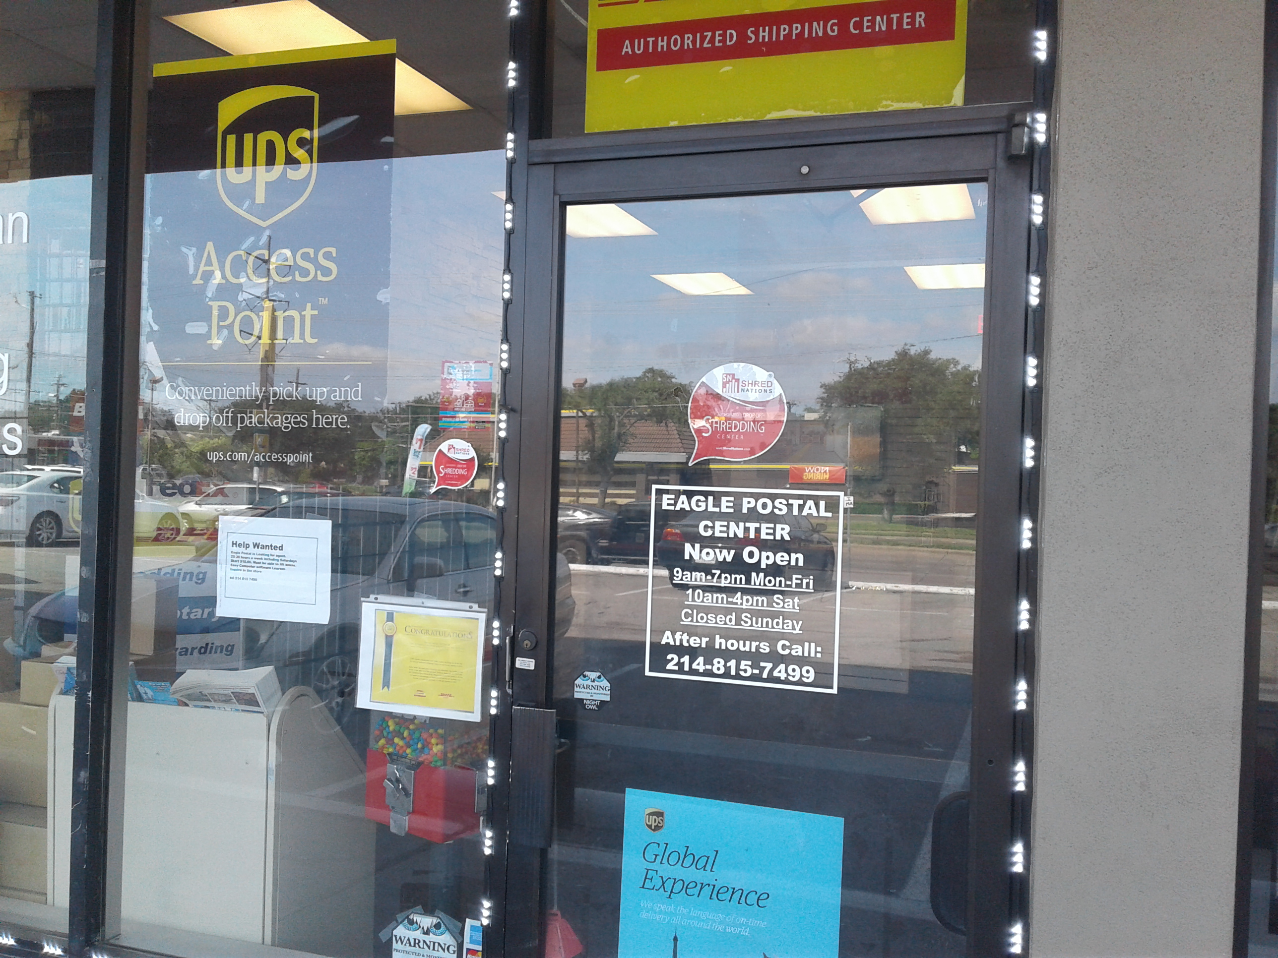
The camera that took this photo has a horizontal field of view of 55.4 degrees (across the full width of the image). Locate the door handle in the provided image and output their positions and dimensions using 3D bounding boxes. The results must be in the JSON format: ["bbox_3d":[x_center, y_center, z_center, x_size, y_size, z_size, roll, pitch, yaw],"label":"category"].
[{"bbox_3d":[-0.191,0.552,2.270,0.088,0.254,0.040,1,-1,20],"label":"door handle"}]

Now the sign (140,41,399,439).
[{"bbox_3d":[-0.793,-0.467,2.559,0.608,0.860,0.010,1,-1,20],"label":"sign"}]

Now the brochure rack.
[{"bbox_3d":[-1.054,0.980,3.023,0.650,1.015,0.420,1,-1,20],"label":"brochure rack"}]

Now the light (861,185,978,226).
[{"bbox_3d":[1.390,-1.466,6.222,0.570,0.050,1.180,1,-1,20],"label":"light"}]

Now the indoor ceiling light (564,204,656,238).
[{"bbox_3d":[-0.314,-1.509,6.831,0.570,0.050,1.180,1,-1,20],"label":"indoor ceiling light"}]

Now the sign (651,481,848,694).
[{"bbox_3d":[0.186,0.192,2.181,0.353,0.351,0.010,1,-1,20],"label":"sign"}]

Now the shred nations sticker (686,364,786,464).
[{"bbox_3d":[0.177,-0.115,2.191,0.182,0.188,0.010,1,-1,20],"label":"shred nations sticker"}]

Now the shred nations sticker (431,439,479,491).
[{"bbox_3d":[-0.361,-0.025,2.397,0.100,0.106,0.010,1,-1,20],"label":"shred nations sticker"}]

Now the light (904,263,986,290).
[{"bbox_3d":[2.200,-1.423,8.492,0.570,0.050,1.180,1,-1,20],"label":"light"}]

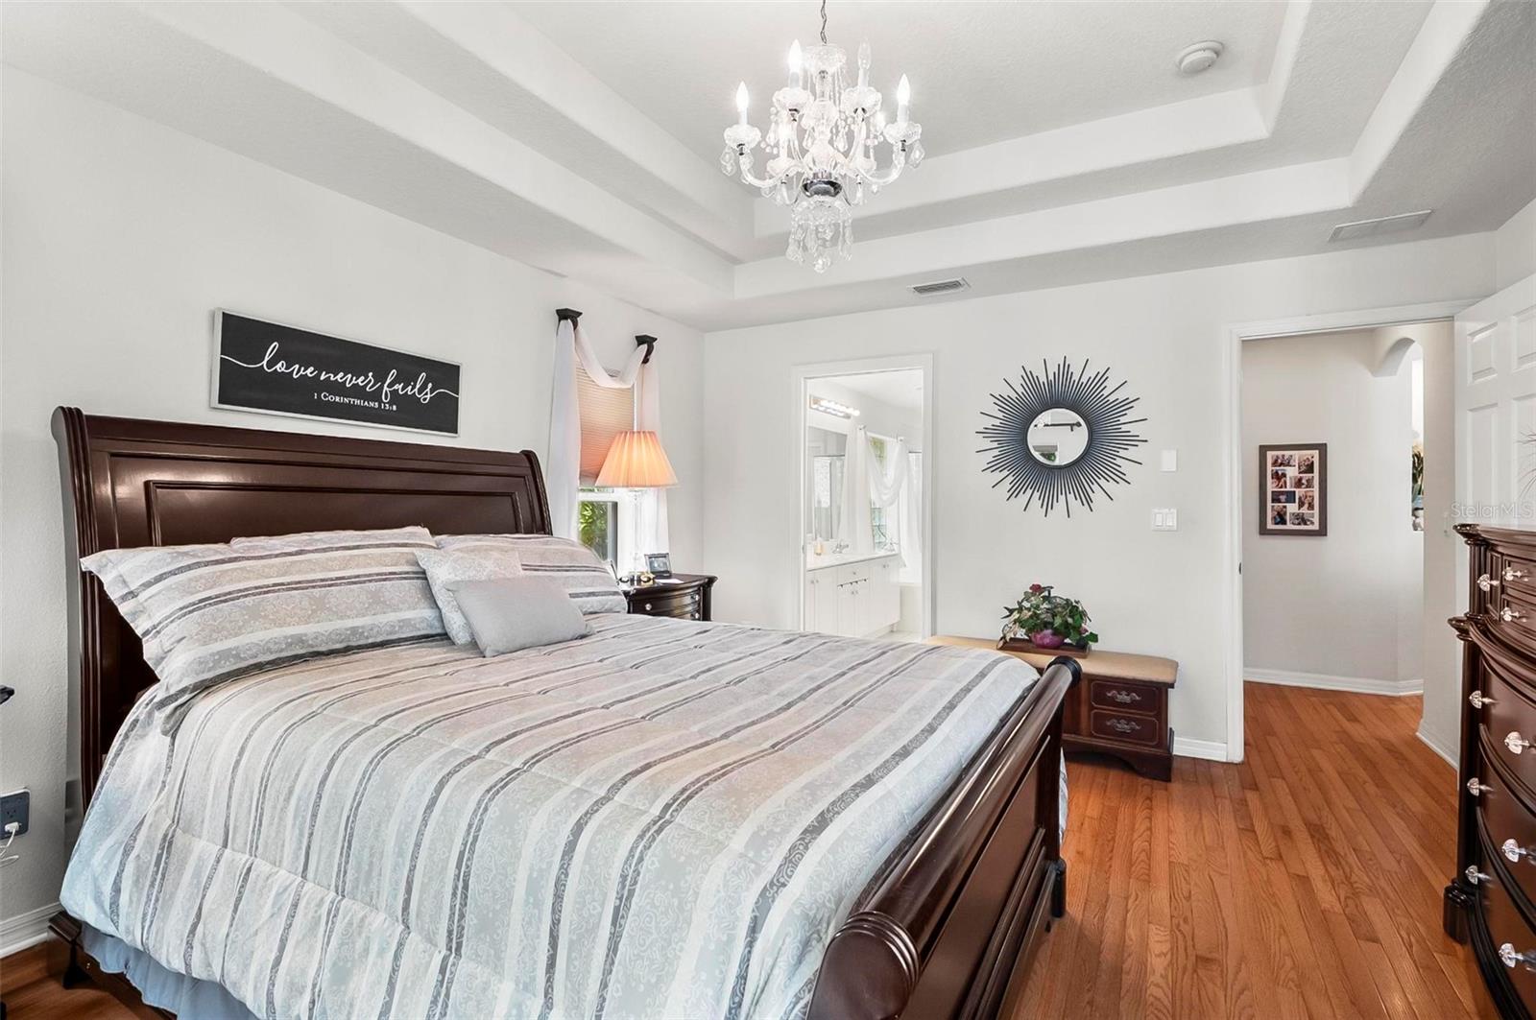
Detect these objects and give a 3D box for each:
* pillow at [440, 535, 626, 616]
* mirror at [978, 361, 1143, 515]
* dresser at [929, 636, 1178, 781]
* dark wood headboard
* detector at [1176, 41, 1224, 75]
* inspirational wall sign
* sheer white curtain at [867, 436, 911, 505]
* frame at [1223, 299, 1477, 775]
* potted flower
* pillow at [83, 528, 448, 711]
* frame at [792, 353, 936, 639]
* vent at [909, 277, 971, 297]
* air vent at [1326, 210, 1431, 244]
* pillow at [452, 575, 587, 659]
[{"bbox_3d":[-0.958,0.275,2.777,0.190,0.480,0.860,-45,-19,21],"label":"pillow"},{"bbox_3d":[1.559,-0.389,3.674,0.860,0.870,0.040,1,1,28],"label":"mirror"},{"bbox_3d":[1.386,0.972,3.537,1.240,0.505,0.410,1,1,28],"label":"dresser"},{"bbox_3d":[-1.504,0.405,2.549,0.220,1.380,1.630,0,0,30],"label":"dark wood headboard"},{"bbox_3d":[1.533,-1.595,2.420,0.145,0.045,0.145,0,0,25],"label":"detector"},{"bbox_3d":[-1.591,-0.495,2.637,0.035,0.330,0.900,0,0,30],"label":"inspirational wall sign"},{"bbox_3d":[1.360,-0.430,7.550,0.160,0.820,1.250,0,0,30],"label":"sheer white curtain"},{"bbox_3d":[2.665,0.150,3.205,0.930,2.120,0.130,0,0,25],"label":"frame"},{"bbox_3d":[1.475,0.560,3.570,0.450,0.370,0.350,0,0,25],"label":"potted flower"},{"bbox_3d":[-1.395,0.264,2.075,0.190,0.480,0.910,-43,-19,22],"label":"pillow"},{"bbox_3d":[0.579,0.140,4.281,0.915,2.135,0.130,1,1,28],"label":"frame"},{"bbox_3d":[0.935,-1.202,3.705,0.300,0.025,0.185,1,1,28],"label":"vent"},{"bbox_3d":[2.620,-1.210,2.930,0.310,0.025,0.190,0,0,25],"label":"air vent"},{"bbox_3d":[-0.827,0.331,2.337,0.130,0.300,0.460,-45,-19,21],"label":"pillow"}]

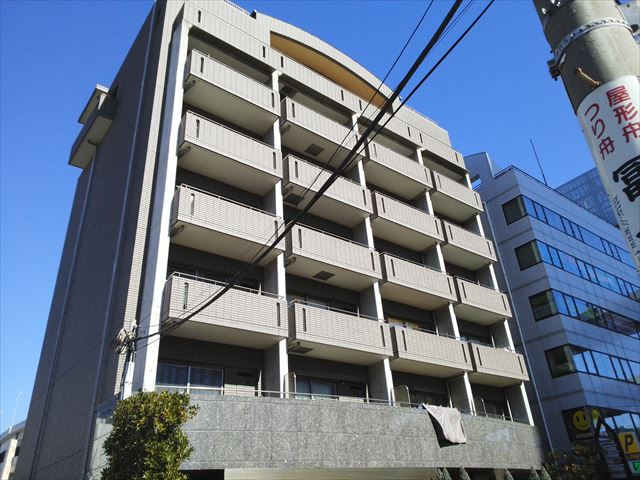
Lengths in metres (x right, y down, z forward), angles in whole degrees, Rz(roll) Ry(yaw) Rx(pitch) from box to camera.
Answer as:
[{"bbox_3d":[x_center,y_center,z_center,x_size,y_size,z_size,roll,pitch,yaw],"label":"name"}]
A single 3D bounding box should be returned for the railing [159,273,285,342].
[{"bbox_3d":[-2.906,2.274,14.884,3.758,1.210,1.370,18,-36,-34],"label":"railing"}]

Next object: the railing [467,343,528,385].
[{"bbox_3d":[7.447,5.535,22.013,3.717,1.290,1.280,18,-36,-33],"label":"railing"}]

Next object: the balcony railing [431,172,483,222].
[{"bbox_3d":[6.899,-2.213,26.593,3.832,1.210,1.370,18,-36,-34],"label":"balcony railing"}]

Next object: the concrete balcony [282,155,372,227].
[{"bbox_3d":[0.136,-1.886,20.214,4.150,1.290,1.280,18,-36,-33],"label":"concrete balcony"}]

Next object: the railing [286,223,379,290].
[{"bbox_3d":[0.315,0.758,18.791,4.200,1.210,1.370,18,-36,-34],"label":"railing"}]

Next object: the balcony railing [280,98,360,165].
[{"bbox_3d":[-0.056,-4.441,21.664,4.200,1.210,1.370,18,-36,-34],"label":"balcony railing"}]

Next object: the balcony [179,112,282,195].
[{"bbox_3d":[-3.279,-2.948,17.769,3.758,1.210,1.370,18,-36,-34],"label":"balcony"}]

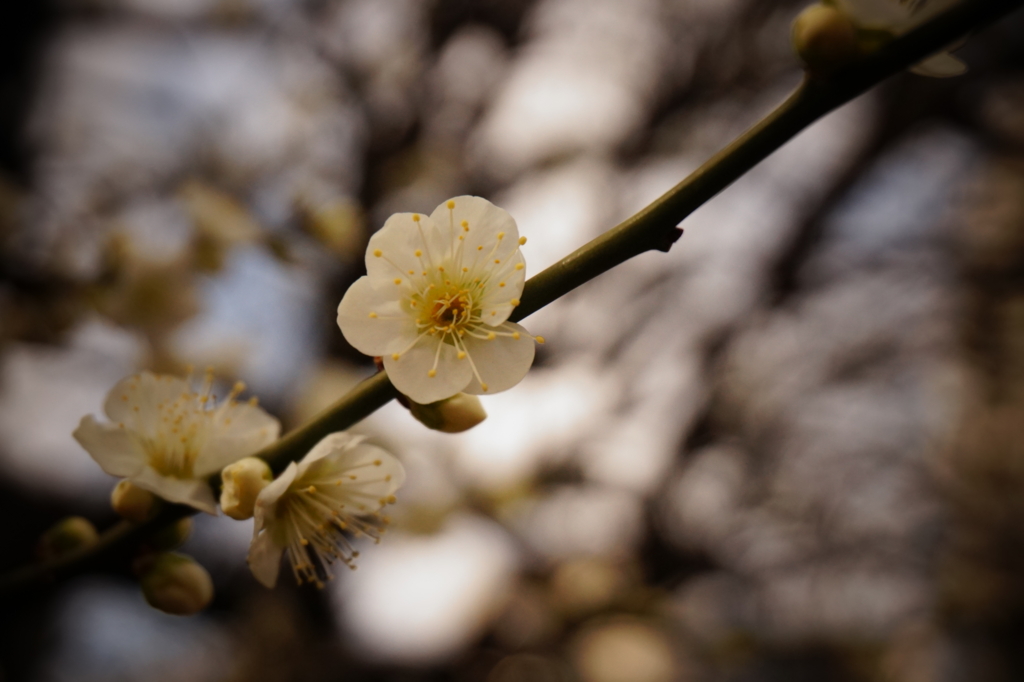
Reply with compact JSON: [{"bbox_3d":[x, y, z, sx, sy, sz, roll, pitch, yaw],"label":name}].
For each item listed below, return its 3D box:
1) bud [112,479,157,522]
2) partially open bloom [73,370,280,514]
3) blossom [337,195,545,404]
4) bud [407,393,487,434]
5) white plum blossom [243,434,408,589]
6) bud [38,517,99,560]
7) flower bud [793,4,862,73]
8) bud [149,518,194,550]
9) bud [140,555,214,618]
[{"bbox_3d":[-0.049,0.021,0.232,0.007,0.006,0.006,32,0,-18],"label":"bud"},{"bbox_3d":[-0.043,0.013,0.231,0.025,0.013,0.021,6,30,-4],"label":"partially open bloom"},{"bbox_3d":[-0.009,-0.005,0.219,0.025,0.025,0.012,-1,-9,7],"label":"blossom"},{"bbox_3d":[-0.008,0.008,0.224,0.010,0.007,0.007,13,0,6],"label":"bud"},{"bbox_3d":[-0.023,0.021,0.222,0.014,0.021,0.018,36,-2,30],"label":"white plum blossom"},{"bbox_3d":[-0.059,0.026,0.240,0.008,0.006,0.006,-25,0,-9],"label":"bud"},{"bbox_3d":[0.037,-0.035,0.209,0.008,0.008,0.008,-16,15,0],"label":"flower bud"},{"bbox_3d":[-0.044,0.025,0.233,0.006,0.005,0.005,-32,0,-6],"label":"bud"},{"bbox_3d":[-0.043,0.031,0.229,0.009,0.008,0.008,29,0,21],"label":"bud"}]

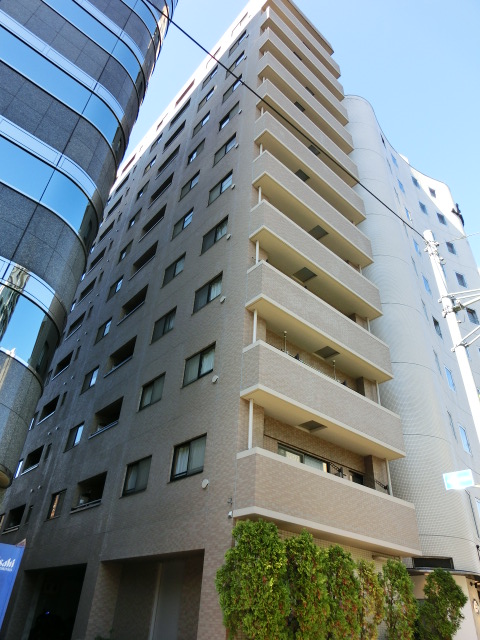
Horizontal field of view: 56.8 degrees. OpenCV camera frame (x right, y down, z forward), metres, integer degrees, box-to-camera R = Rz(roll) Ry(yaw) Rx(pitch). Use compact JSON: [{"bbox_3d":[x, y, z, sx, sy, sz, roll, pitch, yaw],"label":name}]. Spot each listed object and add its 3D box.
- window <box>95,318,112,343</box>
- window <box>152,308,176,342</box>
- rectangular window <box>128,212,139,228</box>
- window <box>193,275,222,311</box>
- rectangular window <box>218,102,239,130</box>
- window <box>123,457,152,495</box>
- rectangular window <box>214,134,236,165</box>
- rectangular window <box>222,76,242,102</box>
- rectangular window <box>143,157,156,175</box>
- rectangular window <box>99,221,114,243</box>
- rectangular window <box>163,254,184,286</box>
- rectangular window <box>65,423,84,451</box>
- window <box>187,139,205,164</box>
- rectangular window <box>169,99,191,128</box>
[{"bbox_3d":[-7.119,0.640,23.323,0.200,1.050,1.510,29,-43,-31],"label":"window"},{"bbox_3d":[-2.960,0.226,17.357,0.150,1.016,1.508,29,-44,-30],"label":"window"},{"bbox_3d":[-6.688,-6.410,28.446,0.200,1.050,1.510,29,-43,-31],"label":"rectangular window"},{"bbox_3d":[-1.129,-0.916,15.568,0.150,1.030,1.530,29,-44,-30],"label":"window"},{"bbox_3d":[-0.530,-10.102,22.126,0.150,1.004,1.543,29,-43,-31],"label":"rectangular window"},{"bbox_3d":[-3.247,4.912,13.883,0.150,1.016,1.508,29,-44,-30],"label":"window"},{"bbox_3d":[-0.672,-7.814,20.453,0.150,1.004,1.543,29,-43,-31],"label":"rectangular window"},{"bbox_3d":[-0.393,-12.344,23.781,0.150,1.004,1.543,29,-43,-31],"label":"rectangular window"},{"bbox_3d":[-6.400,-11.026,31.832,0.200,1.050,1.510,29,-43,-31],"label":"rectangular window"},{"bbox_3d":[-9.958,-6.675,33.446,0.200,1.050,2.390,29,-43,-31],"label":"rectangular window"},{"bbox_3d":[-2.754,-2.090,18.832,0.150,1.004,1.543,29,-43,-31],"label":"rectangular window"},{"bbox_3d":[-7.307,5.219,19.587,0.150,1.005,1.497,29,-43,-31],"label":"rectangular window"},{"bbox_3d":[-2.333,-8.964,23.853,0.150,1.004,1.543,29,-43,-31],"label":"window"},{"bbox_3d":[-4.275,-14.691,31.750,0.200,0.863,2.411,29,-44,-30],"label":"rectangular window"}]

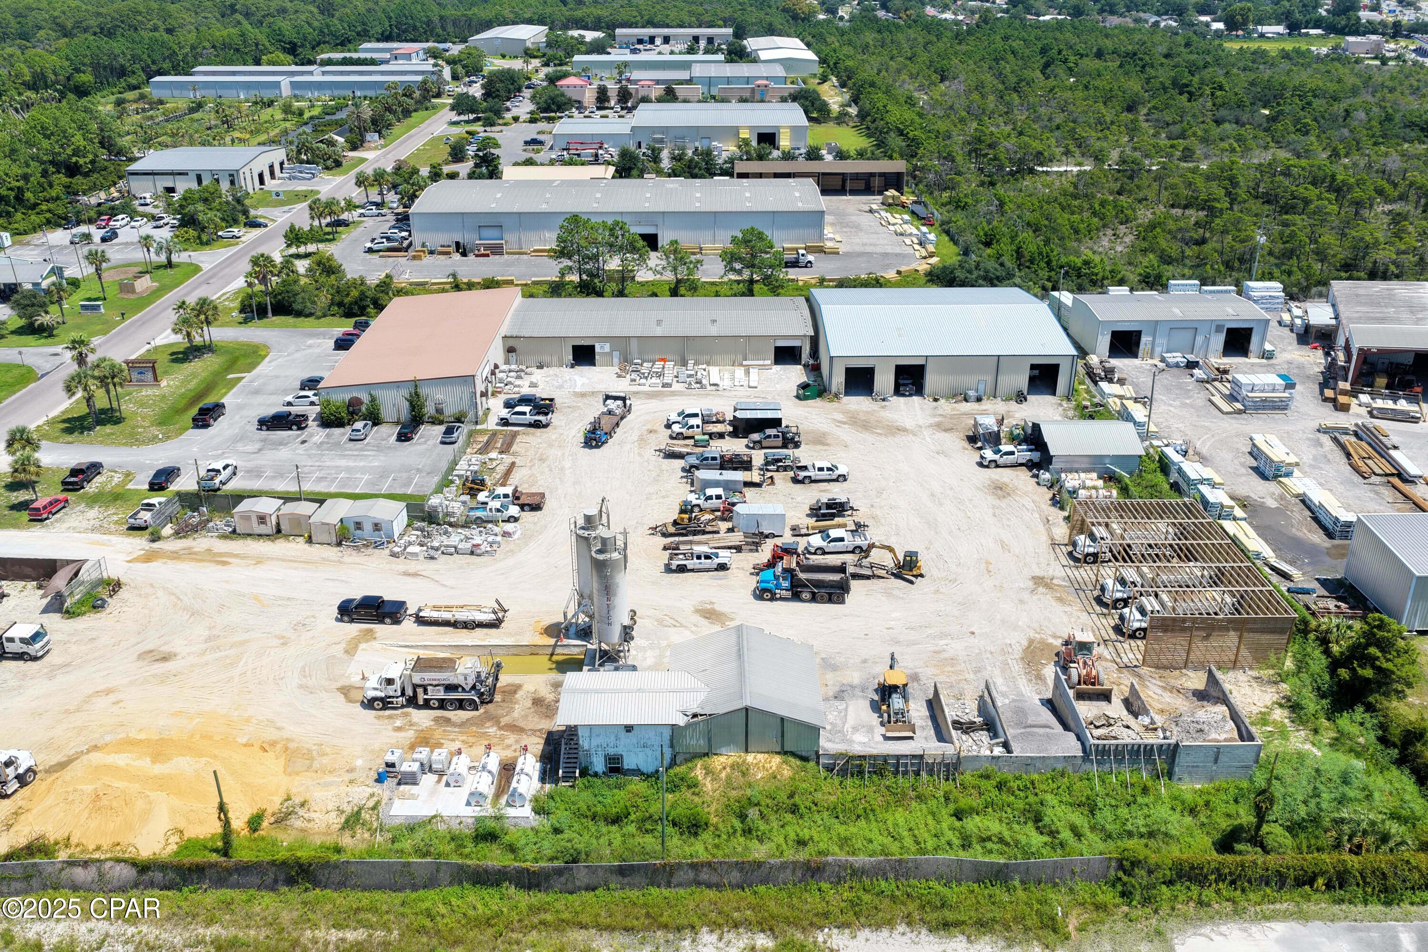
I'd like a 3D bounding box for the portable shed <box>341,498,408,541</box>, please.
[{"bbox_3d":[-32.750,4.174,107.653,4.900,2.750,3.750,4,26,7],"label":"portable shed"}]

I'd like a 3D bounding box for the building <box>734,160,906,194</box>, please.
[{"bbox_3d":[22.950,-66.590,244.535,36.740,7.289,11.328,0,26,0],"label":"building"}]

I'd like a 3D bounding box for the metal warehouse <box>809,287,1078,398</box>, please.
[{"bbox_3d":[29.409,-19.535,150.536,30.500,7.600,29.600,0,26,0],"label":"metal warehouse"}]

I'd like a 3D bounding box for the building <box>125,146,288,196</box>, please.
[{"bbox_3d":[-113.866,-69.674,251.361,24.329,6.796,27.383,0,26,1],"label":"building"}]

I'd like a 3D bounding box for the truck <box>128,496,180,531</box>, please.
[{"bbox_3d":[-55.700,3.320,110.409,2.000,1.850,5.600,2,26,4],"label":"truck"}]

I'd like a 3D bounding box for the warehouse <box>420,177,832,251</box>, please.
[{"bbox_3d":[-17.700,-52.865,220.819,76.800,8.150,31.400,0,26,0],"label":"warehouse"}]

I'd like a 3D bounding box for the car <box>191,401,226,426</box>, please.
[{"bbox_3d":[-60.402,-7.577,133.095,2.030,1.940,5.850,1,26,2],"label":"car"}]

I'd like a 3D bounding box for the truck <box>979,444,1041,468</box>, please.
[{"bbox_3d":[32.450,-2.311,121.682,6.300,2.000,2.060,-3,26,-7],"label":"truck"}]

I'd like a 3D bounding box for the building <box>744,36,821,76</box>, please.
[{"bbox_3d":[26.844,-179.140,472.555,26.000,7.100,85.000,0,26,-1],"label":"building"}]

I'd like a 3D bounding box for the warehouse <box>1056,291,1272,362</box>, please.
[{"bbox_3d":[63.477,-21.465,155.945,22.900,6.100,12.000,0,26,0],"label":"warehouse"}]

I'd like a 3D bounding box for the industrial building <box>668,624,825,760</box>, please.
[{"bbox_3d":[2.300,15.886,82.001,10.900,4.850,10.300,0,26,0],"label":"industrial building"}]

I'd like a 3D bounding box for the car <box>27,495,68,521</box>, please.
[{"bbox_3d":[-66.854,2.970,111.603,1.760,1.660,4.350,1,26,3],"label":"car"}]

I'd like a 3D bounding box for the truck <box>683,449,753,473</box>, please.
[{"bbox_3d":[0.434,-1.785,120.372,7.400,2.060,2.300,0,26,0],"label":"truck"}]

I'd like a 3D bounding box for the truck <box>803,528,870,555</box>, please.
[{"bbox_3d":[11.504,6.044,103.625,5.820,1.920,2.000,-1,26,-3],"label":"truck"}]

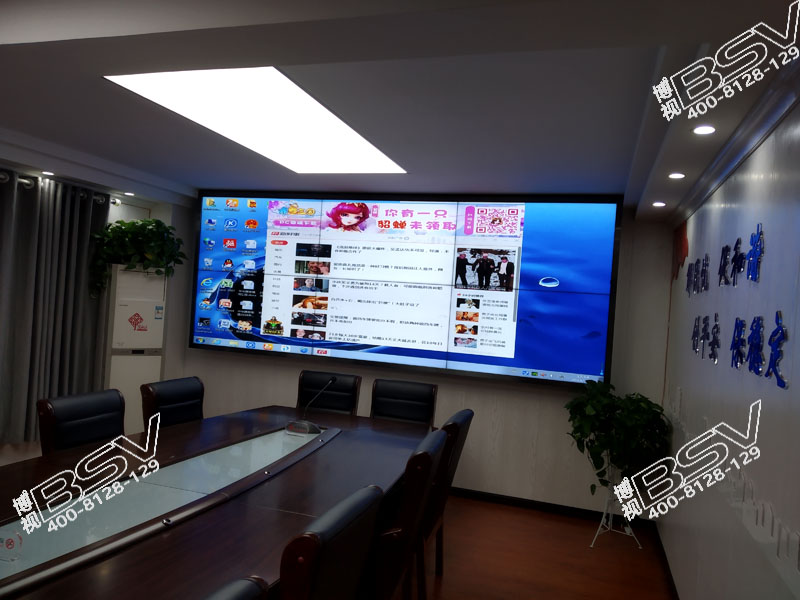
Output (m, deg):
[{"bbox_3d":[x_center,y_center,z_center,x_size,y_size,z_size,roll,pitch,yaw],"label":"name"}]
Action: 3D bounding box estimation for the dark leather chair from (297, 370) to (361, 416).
[{"bbox_3d":[-0.627,1.042,4.285,0.550,0.980,0.600,4,0,17],"label":"dark leather chair"}]

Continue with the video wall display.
[{"bbox_3d":[-0.123,-0.179,5.132,3.710,1.440,0.120,4,0,17],"label":"video wall display"}]

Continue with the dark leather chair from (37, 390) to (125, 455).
[{"bbox_3d":[-1.510,1.017,3.182,0.600,0.980,0.520,4,1,24],"label":"dark leather chair"}]

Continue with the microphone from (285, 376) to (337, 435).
[{"bbox_3d":[-0.511,0.647,3.689,0.160,0.290,0.350,4,0,29],"label":"microphone"}]

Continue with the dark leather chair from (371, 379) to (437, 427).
[{"bbox_3d":[-0.056,1.079,4.104,0.550,0.980,0.600,4,0,17],"label":"dark leather chair"}]

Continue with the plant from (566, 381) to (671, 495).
[{"bbox_3d":[1.489,0.947,4.134,0.660,0.740,0.600,4,1,17],"label":"plant"}]

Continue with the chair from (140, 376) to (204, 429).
[{"bbox_3d":[-1.260,1.028,3.785,0.600,0.980,0.520,4,1,22],"label":"chair"}]

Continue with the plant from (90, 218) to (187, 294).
[{"bbox_3d":[-2.131,-0.355,4.898,0.680,0.590,0.550,3,0,-27],"label":"plant"}]

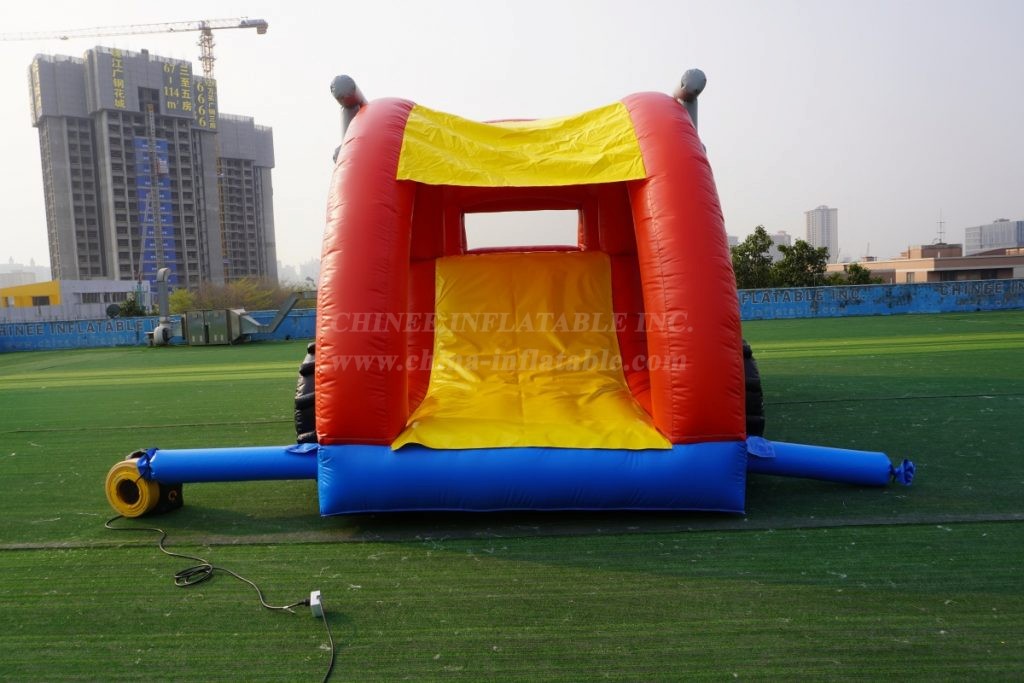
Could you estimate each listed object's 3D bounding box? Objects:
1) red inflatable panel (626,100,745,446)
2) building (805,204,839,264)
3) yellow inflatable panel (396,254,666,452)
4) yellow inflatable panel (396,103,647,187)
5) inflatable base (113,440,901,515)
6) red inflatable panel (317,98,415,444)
[{"bbox_3d":[1.200,-0.542,5.079,0.800,2.490,0.650,-2,3,3],"label":"red inflatable panel"},{"bbox_3d":[408.012,-129.193,900.000,39.000,98.000,26.000,-1,5,15],"label":"building"},{"bbox_3d":[0.087,-0.083,6.005,1.920,1.580,2.450,-2,3,3],"label":"yellow inflatable panel"},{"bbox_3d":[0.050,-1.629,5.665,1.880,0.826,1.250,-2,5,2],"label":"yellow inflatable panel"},{"bbox_3d":[0.061,0.900,5.298,5.672,0.500,1.200,-2,5,2],"label":"inflatable base"},{"bbox_3d":[-1.077,-0.470,5.177,0.760,2.490,0.650,-2,3,3],"label":"red inflatable panel"}]

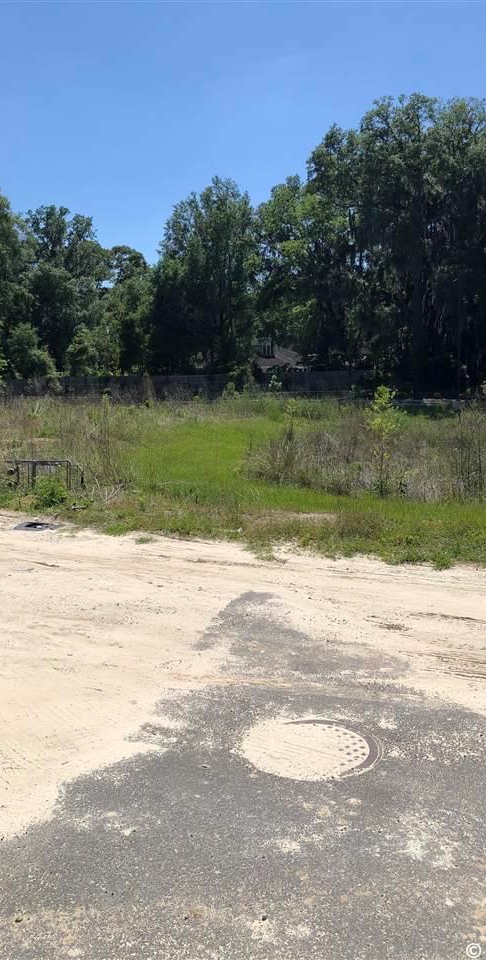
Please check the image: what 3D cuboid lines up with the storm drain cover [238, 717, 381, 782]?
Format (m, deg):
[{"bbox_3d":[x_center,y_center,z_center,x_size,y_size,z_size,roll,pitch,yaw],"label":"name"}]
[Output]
[{"bbox_3d":[0.301,1.209,3.476,0.640,0.040,0.640,-1,6,0],"label":"storm drain cover"}]

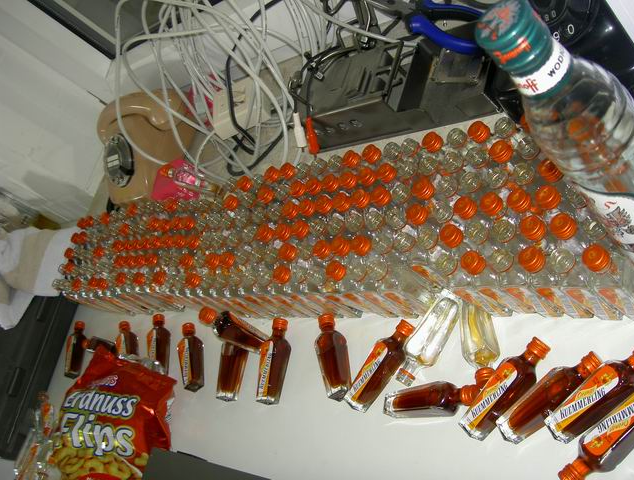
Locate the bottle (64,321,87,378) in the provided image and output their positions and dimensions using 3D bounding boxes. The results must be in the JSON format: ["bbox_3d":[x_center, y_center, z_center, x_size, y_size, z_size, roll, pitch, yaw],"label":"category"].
[{"bbox_3d":[-0.372,0.167,1.117,0.024,0.024,0.093,-29,48,33],"label":"bottle"}]

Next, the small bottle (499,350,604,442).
[{"bbox_3d":[0.178,0.118,0.546,0.093,0.024,0.024,-47,41,16],"label":"small bottle"}]

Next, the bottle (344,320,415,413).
[{"bbox_3d":[0.063,0.120,0.689,0.093,0.024,0.024,-57,38,-2],"label":"bottle"}]

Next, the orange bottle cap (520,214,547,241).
[{"bbox_3d":[0.165,-0.009,0.551,0.018,0.010,0.018,-6,58,43],"label":"orange bottle cap"}]

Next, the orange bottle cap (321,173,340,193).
[{"bbox_3d":[0.013,-0.056,0.707,0.016,0.010,0.016,-5,64,46],"label":"orange bottle cap"}]

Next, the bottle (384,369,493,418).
[{"bbox_3d":[0.107,0.147,0.668,0.098,0.025,0.025,-17,53,41],"label":"bottle"}]

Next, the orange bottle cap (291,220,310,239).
[{"bbox_3d":[-0.017,-0.011,0.740,0.018,0.010,0.018,-26,46,31],"label":"orange bottle cap"}]

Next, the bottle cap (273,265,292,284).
[{"bbox_3d":[-0.037,0.037,0.779,0.018,0.012,0.018,-6,59,44],"label":"bottle cap"}]

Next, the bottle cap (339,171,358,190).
[{"bbox_3d":[0.034,-0.064,0.779,0.018,0.012,0.018,-26,46,31],"label":"bottle cap"}]

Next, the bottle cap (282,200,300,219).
[{"bbox_3d":[-0.029,-0.033,0.803,0.018,0.012,0.018,-6,61,45],"label":"bottle cap"}]

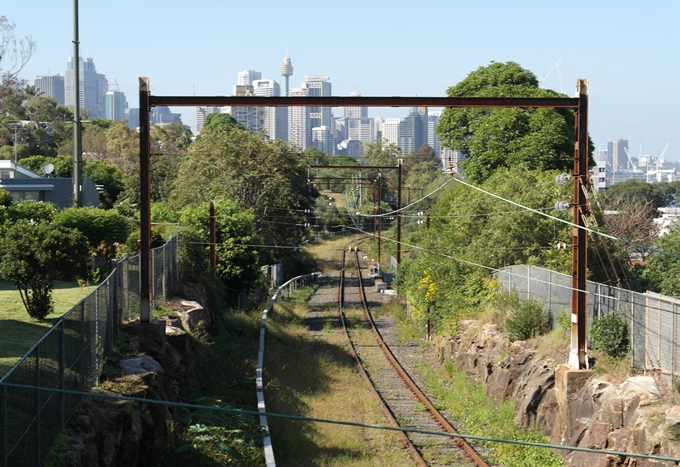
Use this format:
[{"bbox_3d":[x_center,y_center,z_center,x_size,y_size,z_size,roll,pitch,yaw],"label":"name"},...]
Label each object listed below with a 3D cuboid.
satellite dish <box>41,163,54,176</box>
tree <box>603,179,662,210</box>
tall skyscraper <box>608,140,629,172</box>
[{"bbox_3d":[-17.830,-3.874,91.193,0.820,0.900,0.600,2,3,32],"label":"satellite dish"},{"bbox_3d":[60.555,-7.763,310.000,12.420,7.250,11.000,1,3,11],"label":"tree"},{"bbox_3d":[929.110,-263.791,5000.000,68.450,106.850,50.000,0,3,11],"label":"tall skyscraper"}]

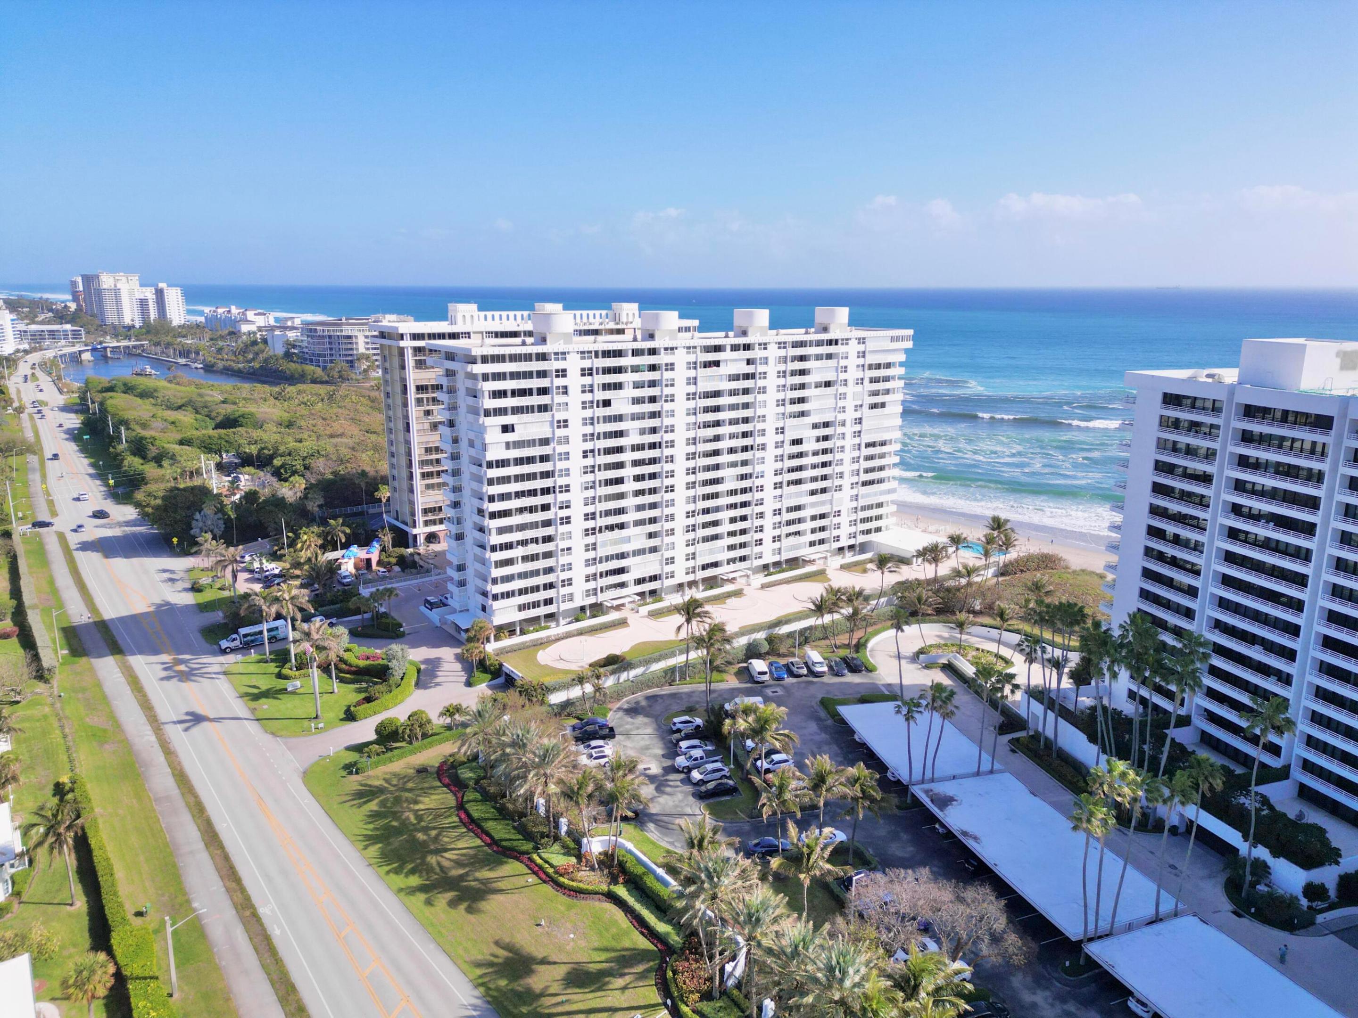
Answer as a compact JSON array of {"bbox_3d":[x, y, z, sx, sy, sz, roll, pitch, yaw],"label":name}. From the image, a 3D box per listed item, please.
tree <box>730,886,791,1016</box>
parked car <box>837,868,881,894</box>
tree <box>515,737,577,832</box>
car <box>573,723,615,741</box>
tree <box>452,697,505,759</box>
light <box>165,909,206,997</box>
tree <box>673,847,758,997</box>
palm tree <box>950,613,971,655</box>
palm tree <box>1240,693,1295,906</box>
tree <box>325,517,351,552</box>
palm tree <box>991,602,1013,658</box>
[{"bbox_3d":[6.044,33.663,70.383,5.200,12.790,5.200,0,13,0],"label":"tree"},{"bbox_3d":[17.750,35.634,90.382,4.700,1.620,1.880,-5,14,-18],"label":"parked car"},{"bbox_3d":[-13.330,29.386,97.365,6.200,10.500,6.200,0,13,0],"label":"tree"},{"bbox_3d":[-10.525,28.087,116.912,5.700,1.900,1.980,-1,14,-5],"label":"car"},{"bbox_3d":[-22.730,26.762,108.990,6.400,10.882,6.400,-3,14,-12],"label":"tree"},{"bbox_3d":[-40.159,36.167,77.093,3.336,7.436,0.400,-10,17,-36],"label":"light"},{"bbox_3d":[2.691,34.016,75.825,7.600,12.700,7.600,0,13,0],"label":"tree"},{"bbox_3d":[44.574,19.762,148.720,4.000,7.000,4.000,0,13,0],"label":"palm tree"},{"bbox_3d":[53.431,27.147,86.747,4.600,19.800,4.600,0,13,0],"label":"palm tree"},{"bbox_3d":[-69.048,6.183,191.705,5.100,9.400,5.100,0,13,0],"label":"tree"},{"bbox_3d":[48.135,18.560,141.123,3.500,9.450,3.500,0,13,0],"label":"palm tree"}]

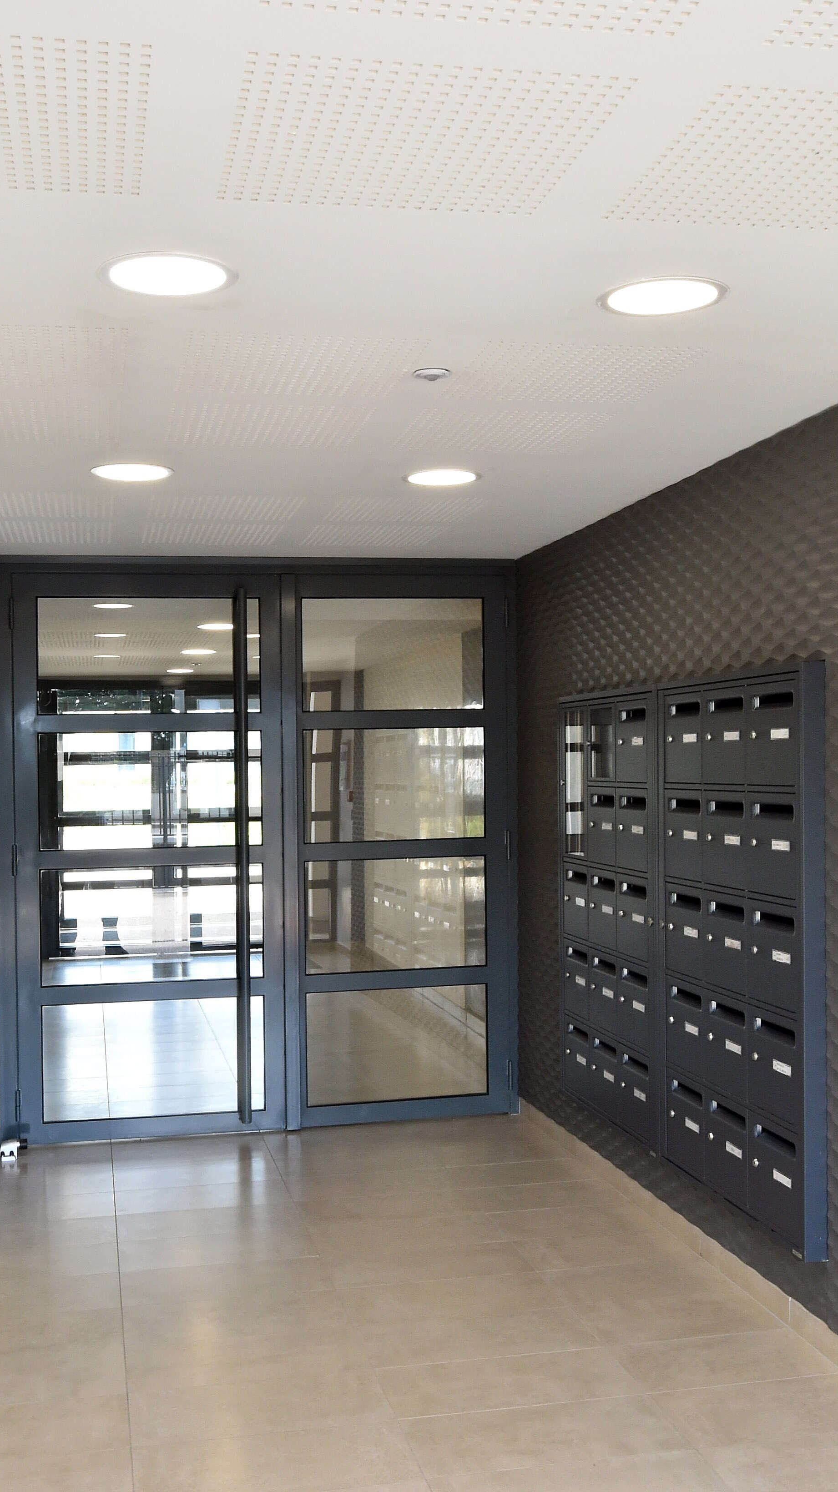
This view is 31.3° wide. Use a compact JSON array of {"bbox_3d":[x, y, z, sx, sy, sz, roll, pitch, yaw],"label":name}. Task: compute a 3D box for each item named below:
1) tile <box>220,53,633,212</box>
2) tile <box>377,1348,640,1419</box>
[{"bbox_3d":[-0.013,-0.838,2.066,0.487,0.013,0.487,-1,0,-12],"label":"tile"},{"bbox_3d":[0.218,1.592,3.720,0.600,0.015,0.300,-1,0,-12],"label":"tile"}]

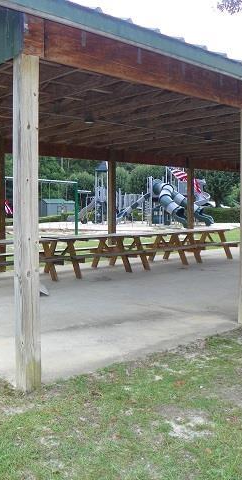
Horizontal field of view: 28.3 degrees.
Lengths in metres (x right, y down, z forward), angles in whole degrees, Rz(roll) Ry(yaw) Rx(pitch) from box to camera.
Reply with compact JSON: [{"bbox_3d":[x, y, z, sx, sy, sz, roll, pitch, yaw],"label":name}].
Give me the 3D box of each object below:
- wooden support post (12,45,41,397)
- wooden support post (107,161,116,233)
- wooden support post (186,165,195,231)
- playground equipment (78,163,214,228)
[{"bbox_3d":[-0.708,-0.102,3.638,0.145,2.560,0.145,-4,6,-42],"label":"wooden support post"},{"bbox_3d":[-0.229,-0.766,12.226,0.145,2.600,0.145,-4,6,-42],"label":"wooden support post"},{"bbox_3d":[2.071,-0.902,14.220,0.145,2.517,0.145,-4,6,-42],"label":"wooden support post"},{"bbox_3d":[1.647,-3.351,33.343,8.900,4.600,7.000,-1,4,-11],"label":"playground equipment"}]

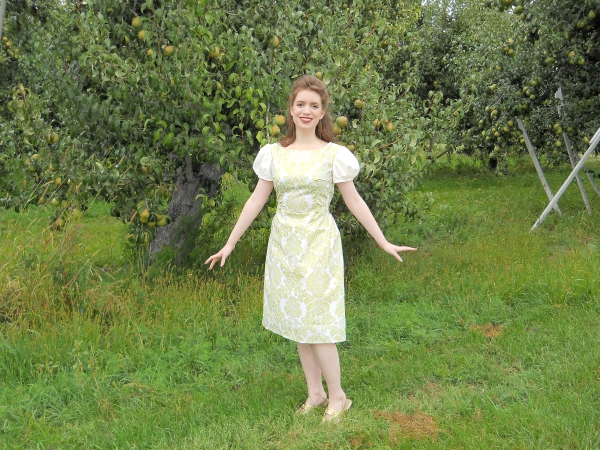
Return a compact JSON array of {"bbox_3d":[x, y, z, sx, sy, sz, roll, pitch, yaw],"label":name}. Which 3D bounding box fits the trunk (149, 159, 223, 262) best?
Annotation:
[{"bbox_3d":[-1.010,-0.090,5.650,0.600,0.920,0.480,0,10,0],"label":"trunk"}]

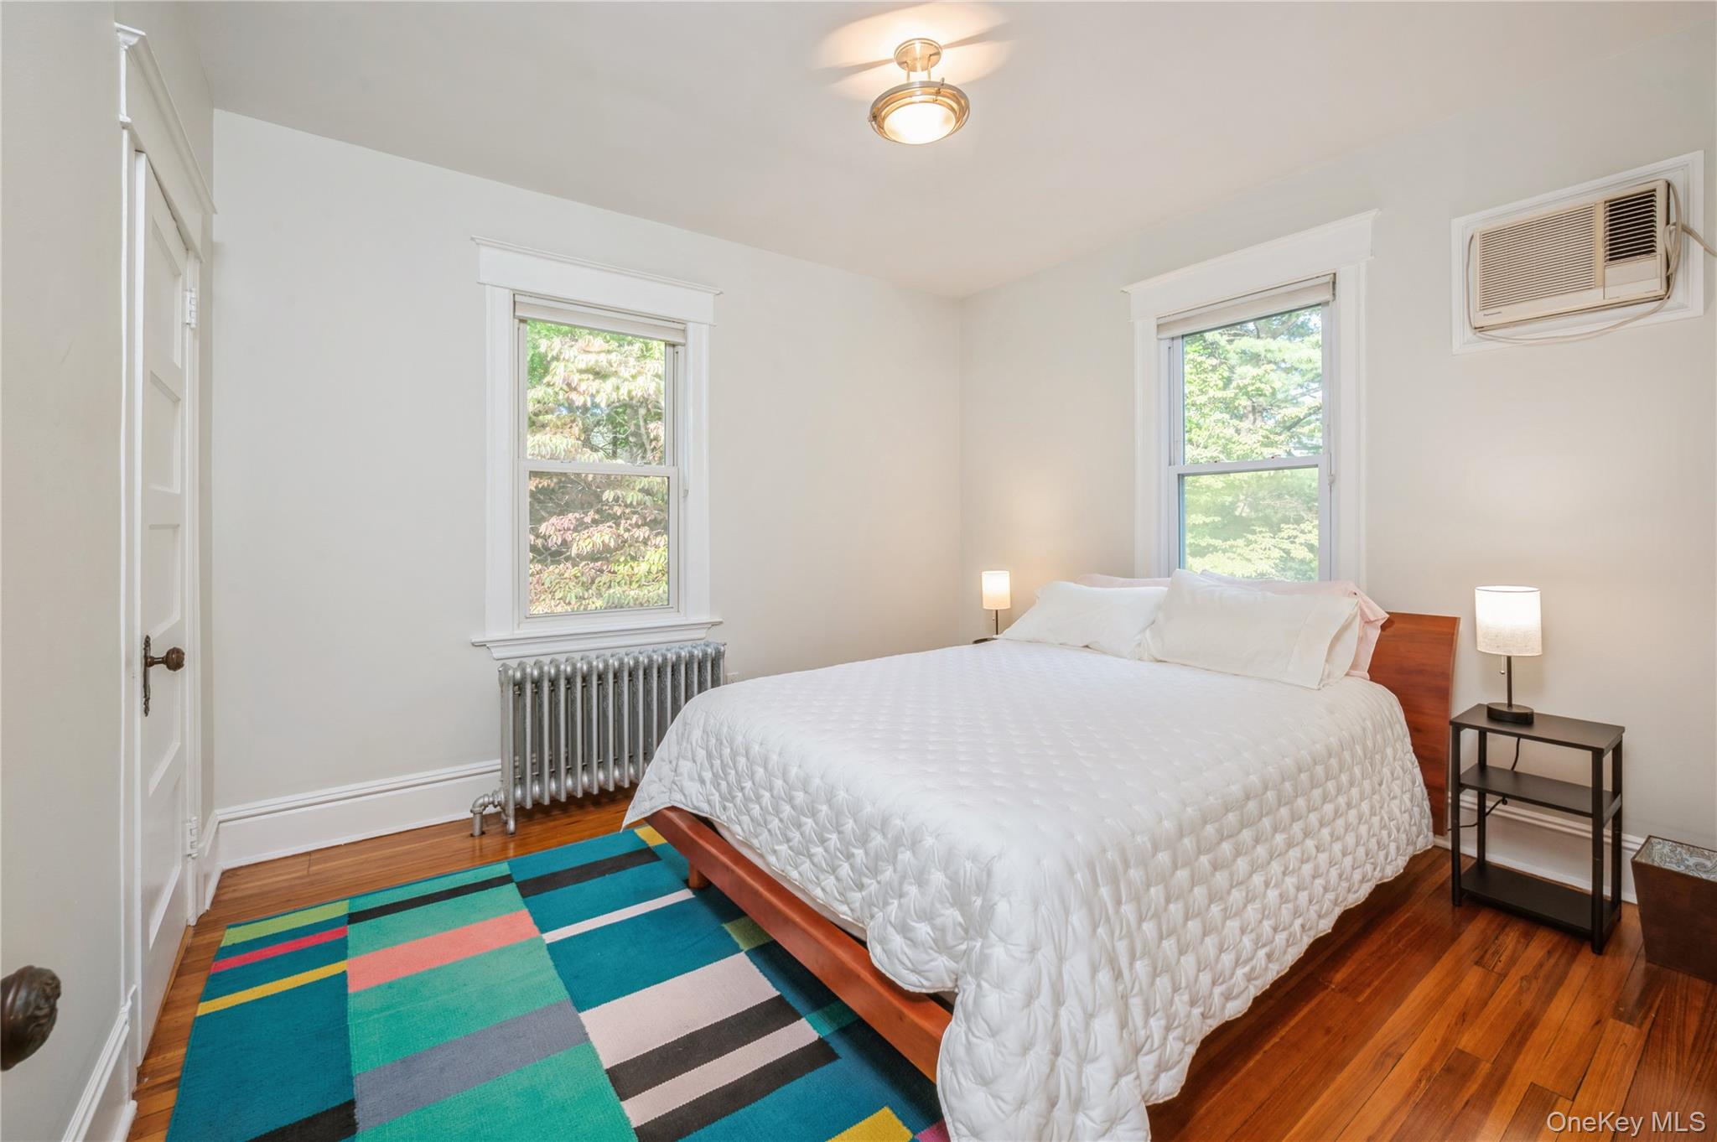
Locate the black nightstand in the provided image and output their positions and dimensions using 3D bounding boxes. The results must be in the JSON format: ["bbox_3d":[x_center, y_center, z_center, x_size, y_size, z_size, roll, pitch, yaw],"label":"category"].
[{"bbox_3d":[2.100,0.766,2.068,0.340,0.570,0.325,-1,2,-38],"label":"black nightstand"}]

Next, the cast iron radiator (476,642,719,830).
[{"bbox_3d":[-1.086,0.674,2.887,0.990,0.645,0.200,-1,2,-35],"label":"cast iron radiator"}]

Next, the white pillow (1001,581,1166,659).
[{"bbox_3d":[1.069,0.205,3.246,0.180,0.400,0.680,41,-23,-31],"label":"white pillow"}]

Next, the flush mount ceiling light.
[{"bbox_3d":[0.187,-1.487,2.066,0.305,0.225,0.305,0,1,0],"label":"flush mount ceiling light"}]

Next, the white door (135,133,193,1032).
[{"bbox_3d":[-1.797,0.068,1.728,0.045,2.010,0.670,-1,2,-38],"label":"white door"}]

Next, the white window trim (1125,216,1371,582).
[{"bbox_3d":[1.690,-0.546,2.990,0.100,1.720,1.040,-1,2,-38],"label":"white window trim"}]

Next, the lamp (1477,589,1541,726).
[{"bbox_3d":[2.105,0.267,2.168,0.150,0.415,0.150,-1,2,-38],"label":"lamp"}]

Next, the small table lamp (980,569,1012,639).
[{"bbox_3d":[0.776,0.213,3.750,0.150,0.415,0.150,0,1,0],"label":"small table lamp"}]

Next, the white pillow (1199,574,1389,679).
[{"bbox_3d":[1.703,0.217,2.714,0.170,0.420,0.700,24,-13,-36],"label":"white pillow"}]

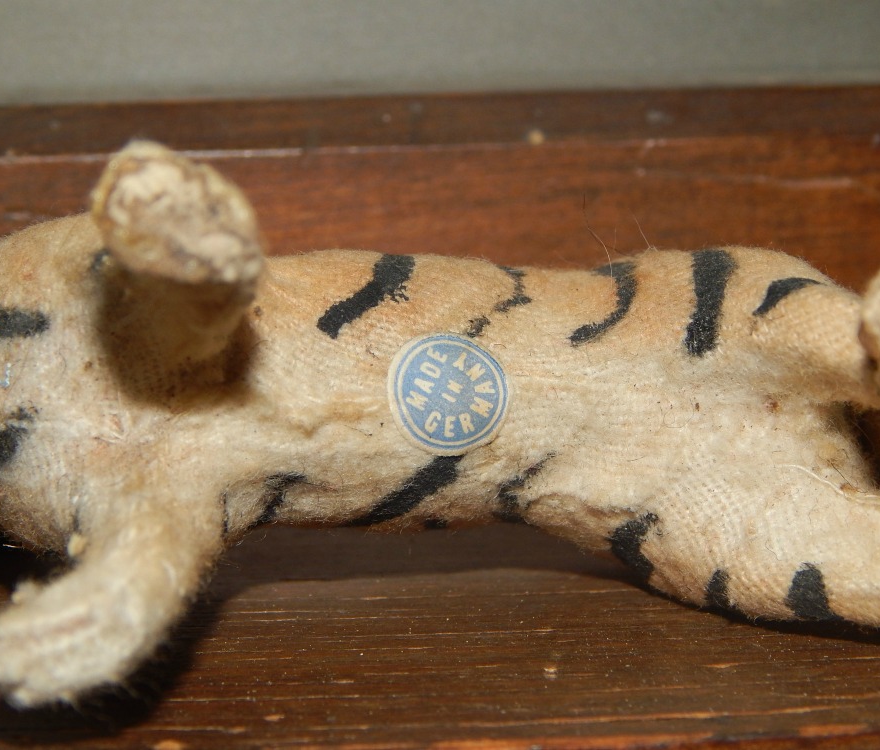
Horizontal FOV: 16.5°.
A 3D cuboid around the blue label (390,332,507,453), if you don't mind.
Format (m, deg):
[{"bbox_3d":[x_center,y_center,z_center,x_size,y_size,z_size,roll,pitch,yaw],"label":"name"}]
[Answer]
[{"bbox_3d":[0.001,0.002,0.284,0.011,0.001,0.011,30,82,-2],"label":"blue label"}]

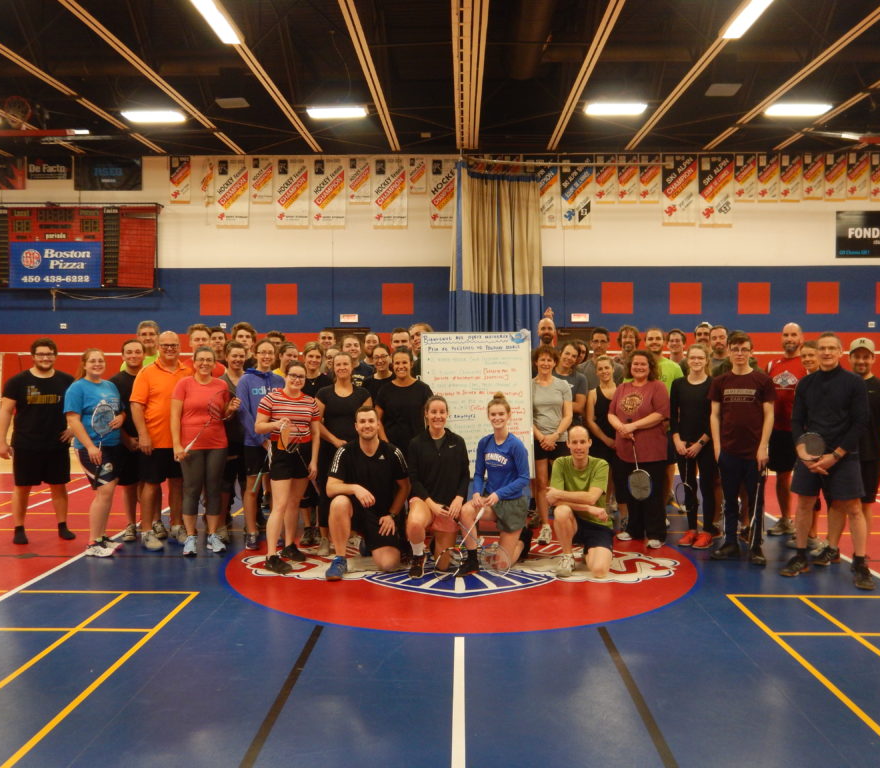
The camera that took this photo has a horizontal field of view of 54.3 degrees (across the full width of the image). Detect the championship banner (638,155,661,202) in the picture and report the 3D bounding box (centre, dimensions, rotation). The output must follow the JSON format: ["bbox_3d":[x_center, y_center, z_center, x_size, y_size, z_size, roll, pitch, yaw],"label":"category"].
[{"bbox_3d":[5.125,-4.985,20.937,0.533,1.174,0.030,0,2,1],"label":"championship banner"}]

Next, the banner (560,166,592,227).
[{"bbox_3d":[3.352,-4.686,20.991,0.803,1.749,0.030,0,2,1],"label":"banner"}]

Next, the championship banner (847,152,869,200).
[{"bbox_3d":[9.980,-4.963,20.478,0.534,1.142,0.040,0,2,1],"label":"championship banner"}]

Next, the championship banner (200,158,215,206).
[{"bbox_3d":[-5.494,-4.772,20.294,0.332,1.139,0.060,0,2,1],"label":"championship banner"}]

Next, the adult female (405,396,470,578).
[{"bbox_3d":[-0.016,0.718,6.346,0.500,1.260,0.680,0,2,-1],"label":"adult female"}]

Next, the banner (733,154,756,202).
[{"bbox_3d":[7.302,-4.918,20.506,0.537,1.143,0.030,0,2,1],"label":"banner"}]

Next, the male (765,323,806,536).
[{"bbox_3d":[3.100,0.389,7.577,0.540,1.850,0.380,1,2,20],"label":"male"}]

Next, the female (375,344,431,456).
[{"bbox_3d":[-0.294,0.508,6.969,0.470,1.630,0.300,0,2,-1],"label":"female"}]

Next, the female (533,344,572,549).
[{"bbox_3d":[0.919,0.497,7.209,0.420,1.630,0.330,0,2,7],"label":"female"}]

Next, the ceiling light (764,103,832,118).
[{"bbox_3d":[7.345,-5.644,17.576,1.200,0.100,0.600,0,2,1],"label":"ceiling light"}]

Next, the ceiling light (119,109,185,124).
[{"bbox_3d":[-5.778,-5.420,17.298,1.220,0.110,0.550,0,2,1],"label":"ceiling light"}]

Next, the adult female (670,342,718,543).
[{"bbox_3d":[2.107,0.499,7.130,0.420,1.652,0.330,1,2,19],"label":"adult female"}]

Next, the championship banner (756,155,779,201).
[{"bbox_3d":[7.853,-4.945,20.532,0.533,1.159,0.040,0,2,1],"label":"championship banner"}]

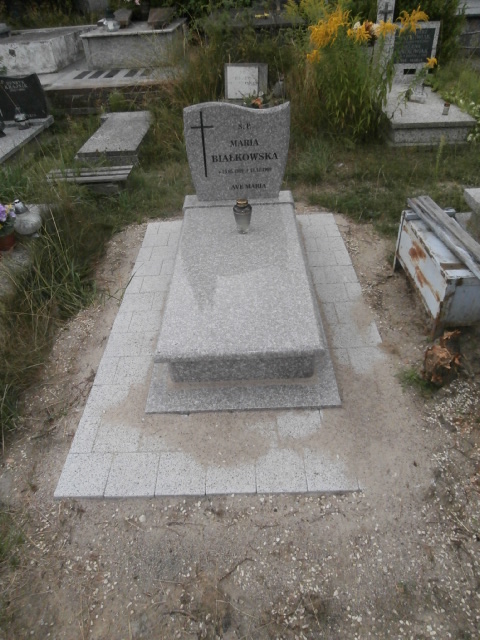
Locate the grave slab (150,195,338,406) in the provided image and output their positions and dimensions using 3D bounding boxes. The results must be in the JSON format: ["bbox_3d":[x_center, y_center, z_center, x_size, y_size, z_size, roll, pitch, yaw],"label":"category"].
[{"bbox_3d":[0.006,-0.264,2.637,0.900,0.300,1.790,-2,39,1],"label":"grave slab"}]

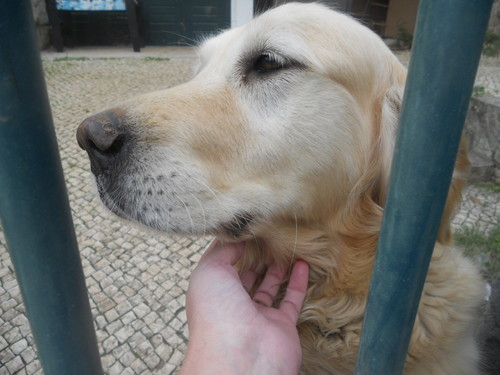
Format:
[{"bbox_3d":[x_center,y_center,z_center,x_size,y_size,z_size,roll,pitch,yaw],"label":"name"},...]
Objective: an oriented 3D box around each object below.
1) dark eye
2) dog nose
[{"bbox_3d":[0.014,-0.096,0.302,0.024,0.014,0.013,9,24,17],"label":"dark eye"},{"bbox_3d":[-0.103,-0.032,0.272,0.031,0.037,0.038,-10,25,-24],"label":"dog nose"}]

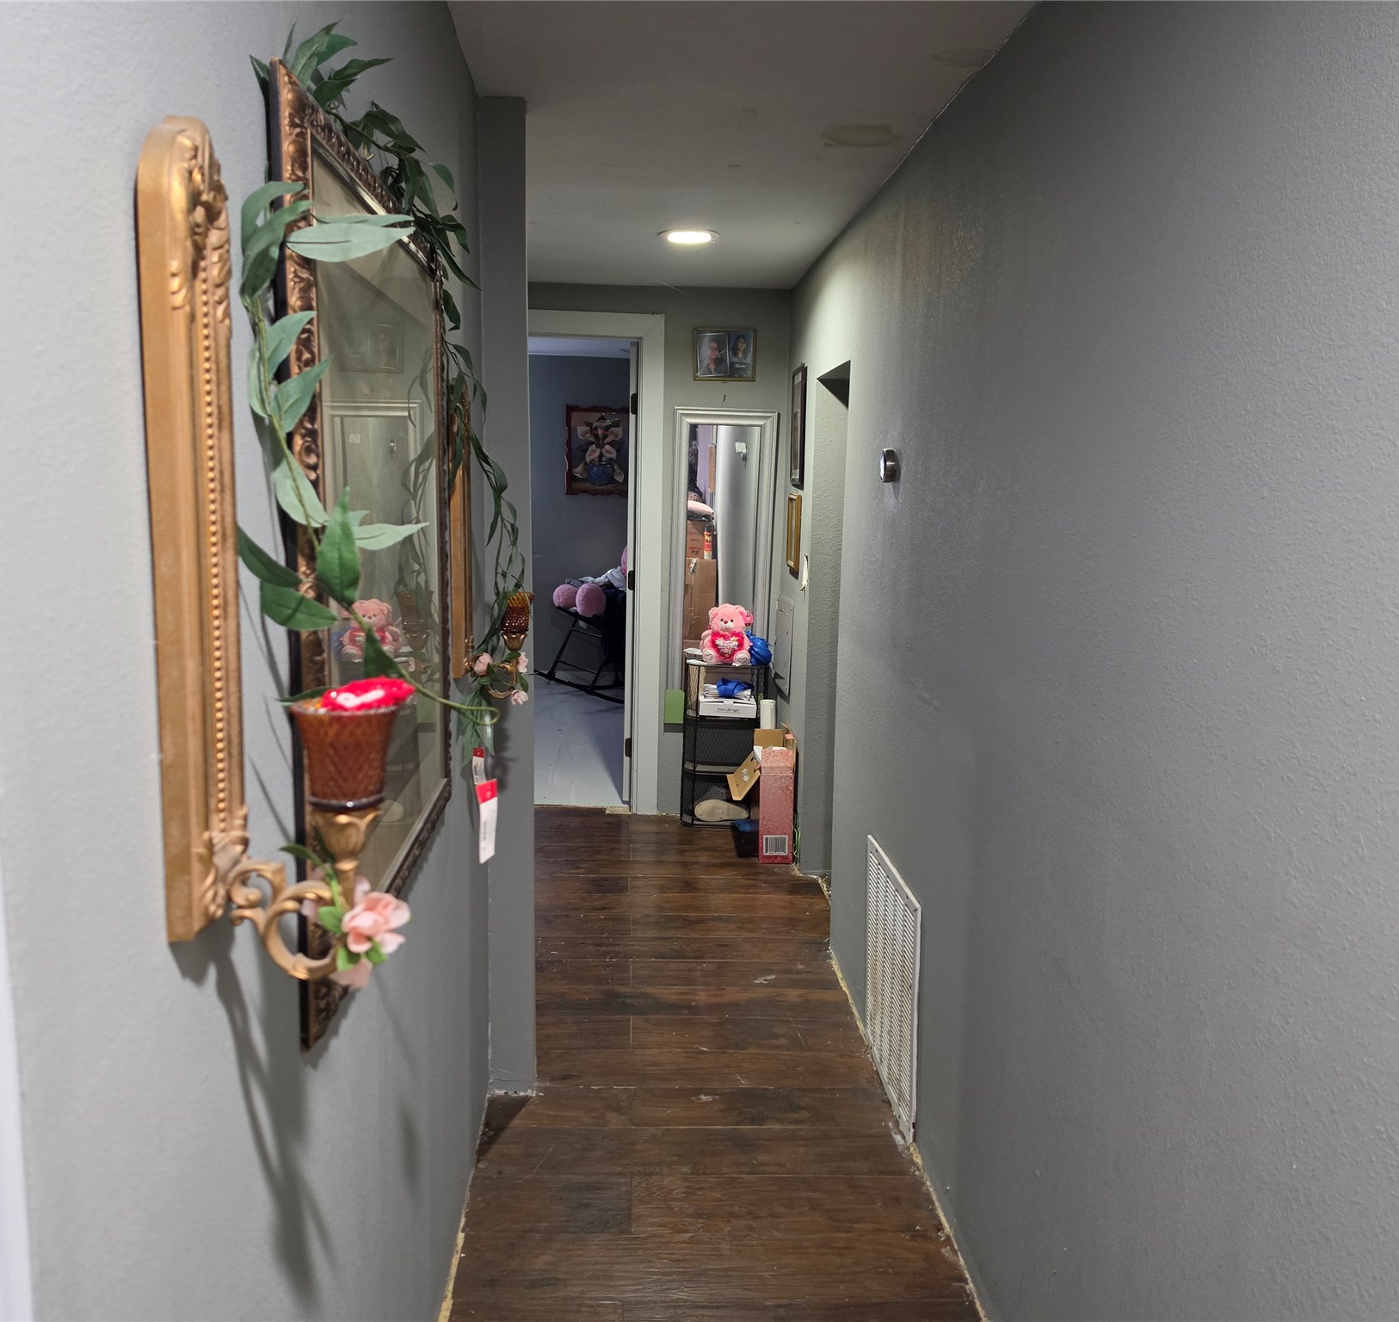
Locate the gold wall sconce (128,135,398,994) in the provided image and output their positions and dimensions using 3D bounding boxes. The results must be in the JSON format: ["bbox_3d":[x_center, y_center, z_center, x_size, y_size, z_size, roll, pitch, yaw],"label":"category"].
[{"bbox_3d":[-0.289,-0.059,0.820,0.142,0.600,0.115,0,8,-4],"label":"gold wall sconce"}]

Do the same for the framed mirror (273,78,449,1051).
[{"bbox_3d":[-0.394,-0.136,1.526,0.035,0.885,0.915,0,8,-4],"label":"framed mirror"}]

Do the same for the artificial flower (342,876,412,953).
[{"bbox_3d":[-0.240,0.188,0.864,0.052,0.056,0.048,-5,10,-34],"label":"artificial flower"}]

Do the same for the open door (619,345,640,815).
[{"bbox_3d":[-0.314,-0.433,5.567,0.036,2.030,0.760,1,8,-1],"label":"open door"}]

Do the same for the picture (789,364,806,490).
[{"bbox_3d":[0.386,-0.901,4.575,0.025,0.455,0.290,0,8,-4],"label":"picture"}]

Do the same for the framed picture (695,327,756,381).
[{"bbox_3d":[0.113,-1.296,4.959,0.256,0.216,0.020,0,8,-4],"label":"framed picture"}]

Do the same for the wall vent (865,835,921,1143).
[{"bbox_3d":[0.479,0.801,2.978,0.020,0.570,0.560,0,8,-4],"label":"wall vent"}]

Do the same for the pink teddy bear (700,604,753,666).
[{"bbox_3d":[0.111,-0.116,4.996,0.220,0.260,0.180,0,8,-4],"label":"pink teddy bear"}]

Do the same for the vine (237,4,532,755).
[{"bbox_3d":[-0.325,-0.192,1.560,0.170,0.890,1.320,0,8,-4],"label":"vine"}]

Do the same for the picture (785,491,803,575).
[{"bbox_3d":[0.371,-0.505,4.633,0.035,0.295,0.250,0,8,-4],"label":"picture"}]

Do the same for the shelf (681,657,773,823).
[{"bbox_3d":[0.111,0.352,5.100,0.375,0.710,0.210,0,8,-4],"label":"shelf"}]

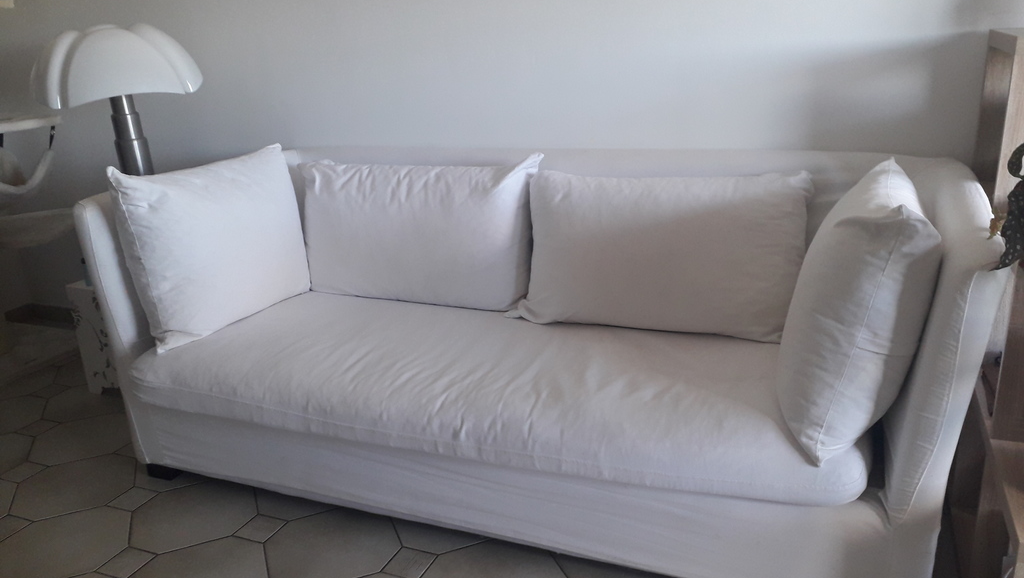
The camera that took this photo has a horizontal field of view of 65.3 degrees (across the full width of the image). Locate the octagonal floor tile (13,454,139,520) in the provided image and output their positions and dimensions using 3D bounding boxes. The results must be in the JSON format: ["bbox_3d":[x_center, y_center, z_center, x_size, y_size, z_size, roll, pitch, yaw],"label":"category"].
[{"bbox_3d":[-1.299,0.590,2.385,0.317,0.010,0.317,-10,19,-20],"label":"octagonal floor tile"}]

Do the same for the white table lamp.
[{"bbox_3d":[-1.189,-0.387,2.502,0.530,0.820,0.530,-16,22,-34],"label":"white table lamp"}]

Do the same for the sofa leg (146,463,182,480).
[{"bbox_3d":[-1.036,0.530,2.424,0.085,0.051,0.085,5,20,23],"label":"sofa leg"}]

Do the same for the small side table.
[{"bbox_3d":[-1.315,0.141,3.054,0.438,0.425,0.438,5,20,23],"label":"small side table"}]

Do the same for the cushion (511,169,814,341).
[{"bbox_3d":[0.400,-0.106,2.240,0.760,0.444,0.161,5,2,23],"label":"cushion"}]

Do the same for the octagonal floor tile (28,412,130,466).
[{"bbox_3d":[-1.421,0.503,2.670,0.317,0.010,0.317,-10,19,-20],"label":"octagonal floor tile"}]

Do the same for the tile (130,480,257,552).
[{"bbox_3d":[-0.880,0.624,2.210,0.317,0.010,0.317,-10,19,-20],"label":"tile"}]

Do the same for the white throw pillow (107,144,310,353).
[{"bbox_3d":[-0.899,-0.150,2.488,0.161,0.515,0.644,-6,10,34],"label":"white throw pillow"}]

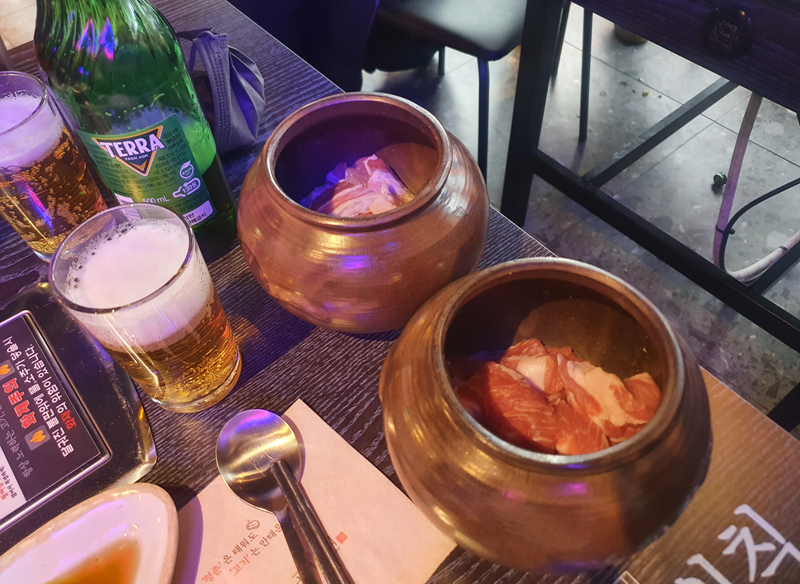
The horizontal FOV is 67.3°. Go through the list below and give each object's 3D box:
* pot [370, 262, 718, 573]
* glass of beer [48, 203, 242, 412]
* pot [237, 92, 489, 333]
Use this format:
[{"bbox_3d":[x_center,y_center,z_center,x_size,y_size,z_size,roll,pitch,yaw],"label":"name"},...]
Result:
[{"bbox_3d":[0.071,0.053,0.306,0.163,0.101,0.163,-1,54,1],"label":"pot"},{"bbox_3d":[-0.131,0.015,0.333,0.067,0.113,0.067,-3,54,0],"label":"glass of beer"},{"bbox_3d":[-0.022,-0.054,0.388,0.163,0.100,0.163,-1,54,1],"label":"pot"}]

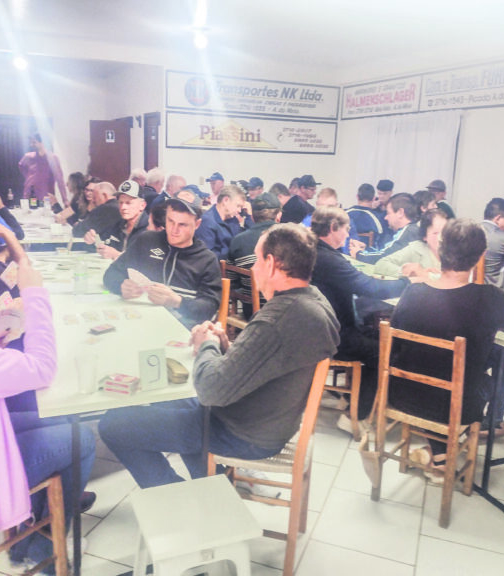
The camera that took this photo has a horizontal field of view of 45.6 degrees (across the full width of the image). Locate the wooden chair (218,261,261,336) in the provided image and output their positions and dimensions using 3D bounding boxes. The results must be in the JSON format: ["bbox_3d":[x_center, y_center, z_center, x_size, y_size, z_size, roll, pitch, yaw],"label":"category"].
[{"bbox_3d":[0.039,0.247,4.127,0.420,0.870,0.380,-8,16,-40],"label":"wooden chair"}]

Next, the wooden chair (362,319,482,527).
[{"bbox_3d":[0.822,0.574,2.759,0.380,0.870,0.420,11,15,35],"label":"wooden chair"}]

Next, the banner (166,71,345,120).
[{"bbox_3d":[0.103,-3.029,9.507,2.980,0.530,0.030,-3,13,-23],"label":"banner"}]

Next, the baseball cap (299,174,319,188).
[{"bbox_3d":[0.691,-1.280,7.200,0.270,0.140,0.180,0,12,-10],"label":"baseball cap"}]

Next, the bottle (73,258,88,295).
[{"bbox_3d":[-0.967,-0.063,3.359,0.070,0.216,0.070,7,13,22],"label":"bottle"}]

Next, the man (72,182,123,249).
[{"bbox_3d":[-1.363,-0.279,5.351,0.800,1.290,0.560,-2,13,-17],"label":"man"}]

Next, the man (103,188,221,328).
[{"bbox_3d":[-0.535,0.167,3.222,0.630,1.378,0.800,12,16,39],"label":"man"}]

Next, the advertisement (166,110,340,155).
[{"bbox_3d":[0.081,-2.466,9.629,2.970,0.530,0.030,-3,13,-23],"label":"advertisement"}]

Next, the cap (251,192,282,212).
[{"bbox_3d":[0.110,-0.576,4.001,0.185,0.130,0.260,6,13,17],"label":"cap"}]

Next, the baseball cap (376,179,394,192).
[{"bbox_3d":[1.549,-1.186,6.968,0.190,0.115,0.250,9,14,29],"label":"baseball cap"}]

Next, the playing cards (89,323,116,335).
[{"bbox_3d":[-0.647,0.175,2.596,0.062,0.018,0.092,12,16,40],"label":"playing cards"}]

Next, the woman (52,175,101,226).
[{"bbox_3d":[-1.807,-0.483,6.191,0.750,1.302,0.520,-5,14,-30],"label":"woman"}]

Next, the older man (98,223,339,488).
[{"bbox_3d":[-0.135,0.390,2.376,0.880,1.328,0.580,6,13,16],"label":"older man"}]

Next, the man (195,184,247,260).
[{"bbox_3d":[-0.134,-0.101,4.635,0.800,1.320,0.520,-1,13,-16],"label":"man"}]

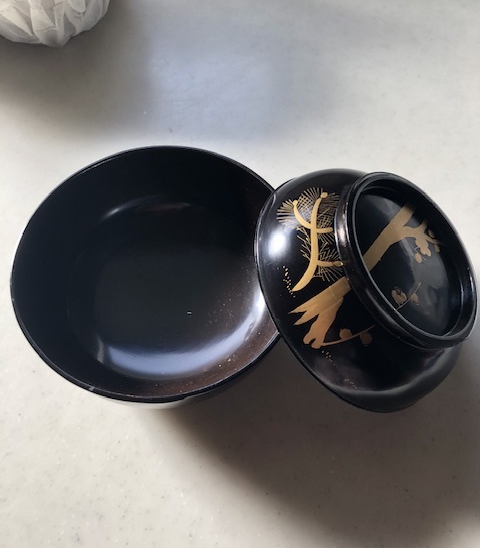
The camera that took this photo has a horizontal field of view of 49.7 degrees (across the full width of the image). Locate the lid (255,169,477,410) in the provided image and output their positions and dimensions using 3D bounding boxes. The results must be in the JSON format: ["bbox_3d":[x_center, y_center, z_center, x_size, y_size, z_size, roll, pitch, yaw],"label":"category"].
[{"bbox_3d":[0.065,-0.002,0.230,0.118,0.036,0.118,18,57,-29],"label":"lid"}]

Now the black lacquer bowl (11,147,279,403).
[{"bbox_3d":[-0.034,0.007,0.247,0.123,0.060,0.123,0,62,0],"label":"black lacquer bowl"}]

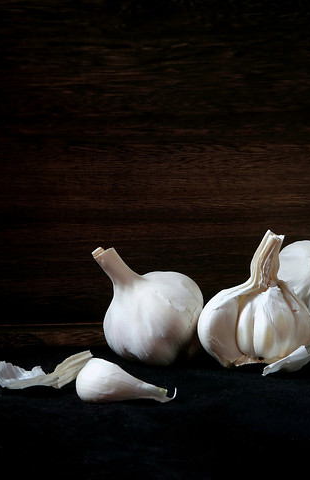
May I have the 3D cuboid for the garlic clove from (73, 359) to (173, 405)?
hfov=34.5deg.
[{"bbox_3d":[-0.012,0.059,0.208,0.040,0.018,0.020,0,2,6],"label":"garlic clove"}]

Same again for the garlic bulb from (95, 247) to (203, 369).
[{"bbox_3d":[-0.006,0.035,0.267,0.053,0.068,0.053,-33,5,0],"label":"garlic bulb"}]

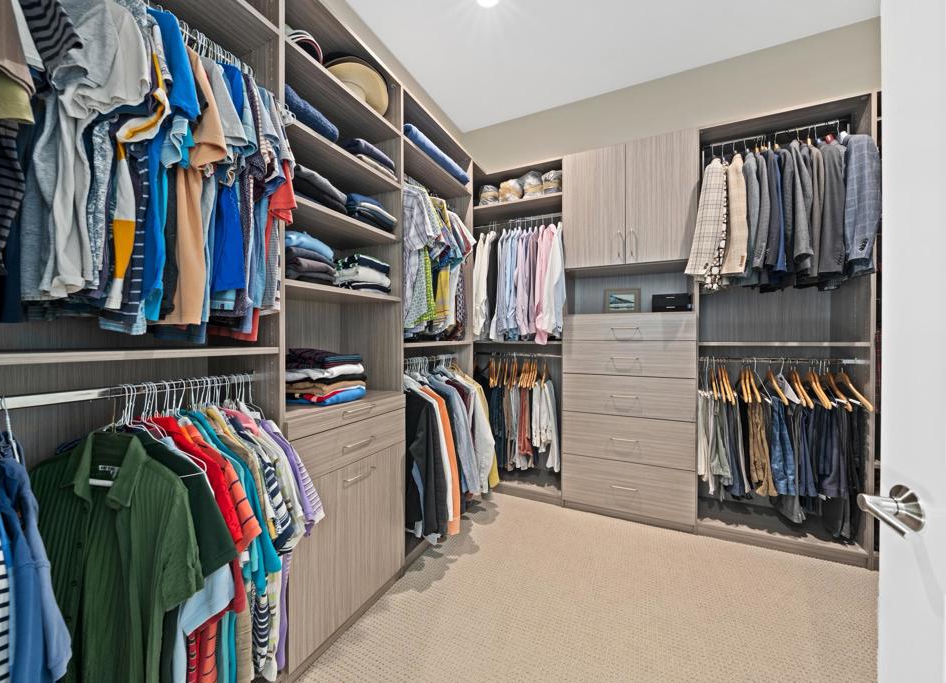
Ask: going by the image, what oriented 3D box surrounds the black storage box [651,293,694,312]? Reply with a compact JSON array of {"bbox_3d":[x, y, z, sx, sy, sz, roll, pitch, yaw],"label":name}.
[{"bbox_3d":[1.289,-0.241,2.238,0.210,0.108,0.170,0,0,25],"label":"black storage box"}]

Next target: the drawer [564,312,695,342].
[{"bbox_3d":[1.032,-0.088,2.312,0.761,0.167,0.360,0,0,25],"label":"drawer"}]

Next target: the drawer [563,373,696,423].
[{"bbox_3d":[1.032,0.344,2.312,0.761,0.254,0.360,0,0,25],"label":"drawer"}]

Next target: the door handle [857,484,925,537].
[{"bbox_3d":[0.598,0.246,0.481,0.058,0.065,0.137,0,0,23],"label":"door handle"}]

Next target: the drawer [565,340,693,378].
[{"bbox_3d":[1.032,0.106,2.312,0.761,0.221,0.360,0,0,25],"label":"drawer"}]

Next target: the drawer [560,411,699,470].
[{"bbox_3d":[1.032,0.615,2.312,0.761,0.290,0.360,0,0,25],"label":"drawer"}]

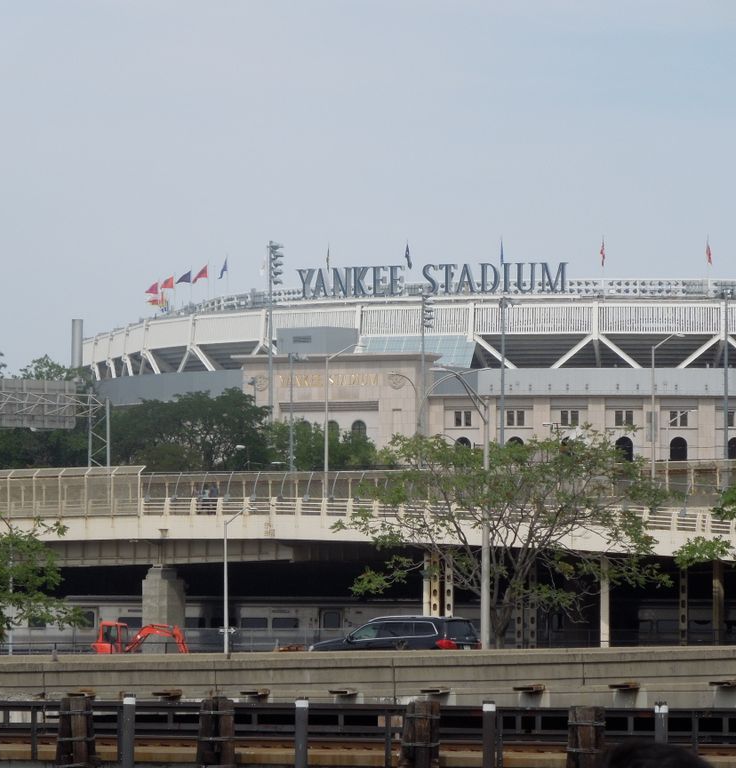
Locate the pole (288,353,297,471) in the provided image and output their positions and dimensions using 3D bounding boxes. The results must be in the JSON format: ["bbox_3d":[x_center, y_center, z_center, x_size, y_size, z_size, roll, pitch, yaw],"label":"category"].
[{"bbox_3d":[-5.145,3.577,385.000,0.750,11.400,0.500,0,-2,0],"label":"pole"}]

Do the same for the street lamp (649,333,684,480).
[{"bbox_3d":[14.177,2.197,267.000,2.200,9.250,0.350,2,-3,-44],"label":"street lamp"}]

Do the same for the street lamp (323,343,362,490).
[{"bbox_3d":[-1.194,2.296,287.000,2.750,8.750,0.350,2,-3,-44],"label":"street lamp"}]

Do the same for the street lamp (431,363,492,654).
[{"bbox_3d":[2.652,3.770,162.000,0.350,8.550,2.800,-2,-3,37],"label":"street lamp"}]

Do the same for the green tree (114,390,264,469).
[{"bbox_3d":[-12.723,4.721,405.174,11.200,8.700,9.500,0,-2,0],"label":"green tree"}]

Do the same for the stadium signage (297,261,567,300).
[{"bbox_3d":[7.646,-12.431,675.072,33.800,3.600,2.000,-1,-2,20],"label":"stadium signage"}]

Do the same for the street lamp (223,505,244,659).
[{"bbox_3d":[-5.625,9.704,249.009,0.400,8.450,2.400,-2,-3,37],"label":"street lamp"}]

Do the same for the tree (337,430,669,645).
[{"bbox_3d":[5.073,6.546,210.194,12.200,9.700,11.000,0,-2,0],"label":"tree"}]

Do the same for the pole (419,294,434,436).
[{"bbox_3d":[5.571,3.706,512.377,1.500,23.500,2.200,0,-2,10],"label":"pole"}]

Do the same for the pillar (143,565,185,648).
[{"bbox_3d":[-10.373,12.004,288.000,1.800,5.400,1.800,-2,-3,45],"label":"pillar"}]

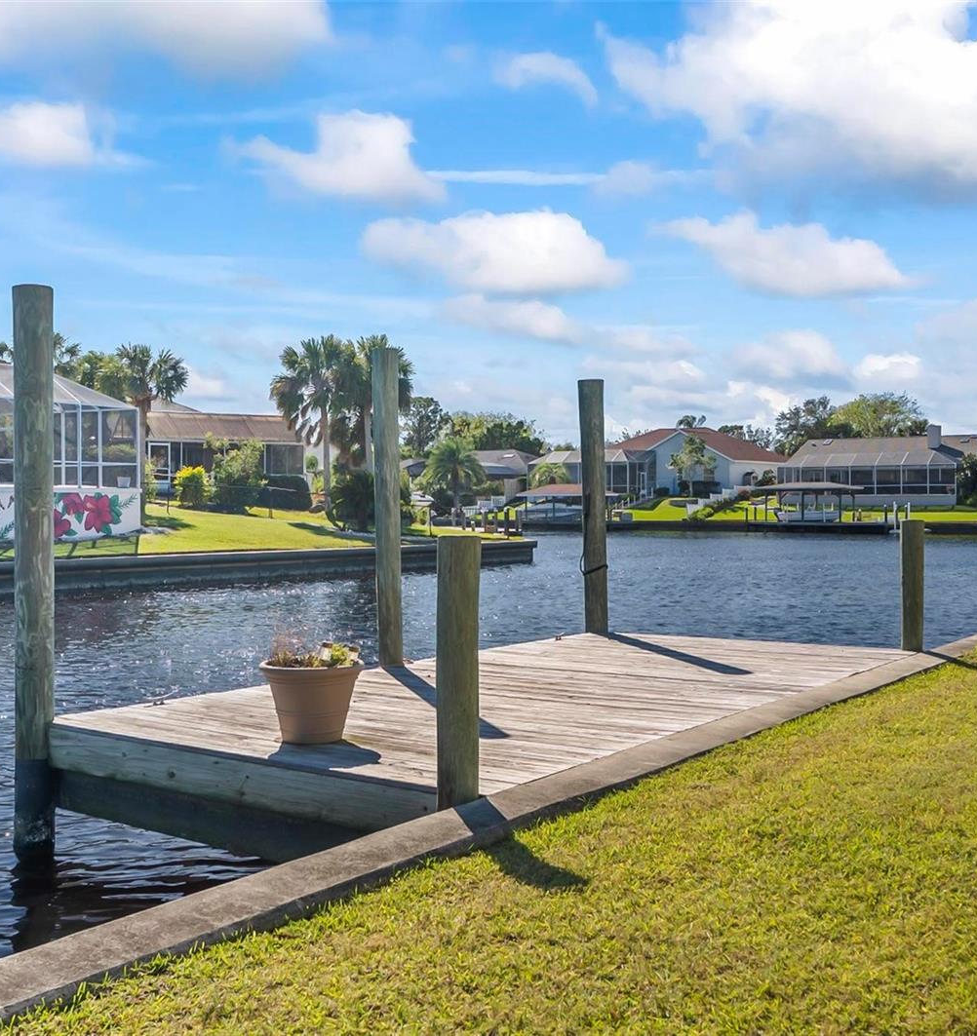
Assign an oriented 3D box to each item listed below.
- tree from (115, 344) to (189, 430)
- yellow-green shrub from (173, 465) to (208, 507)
[{"bbox_3d":[-12.930,-3.580,46.500,3.000,6.200,3.000,0,1,0],"label":"tree"},{"bbox_3d":[-14.538,-1.572,59.000,1.750,2.050,1.750,0,1,0],"label":"yellow-green shrub"}]

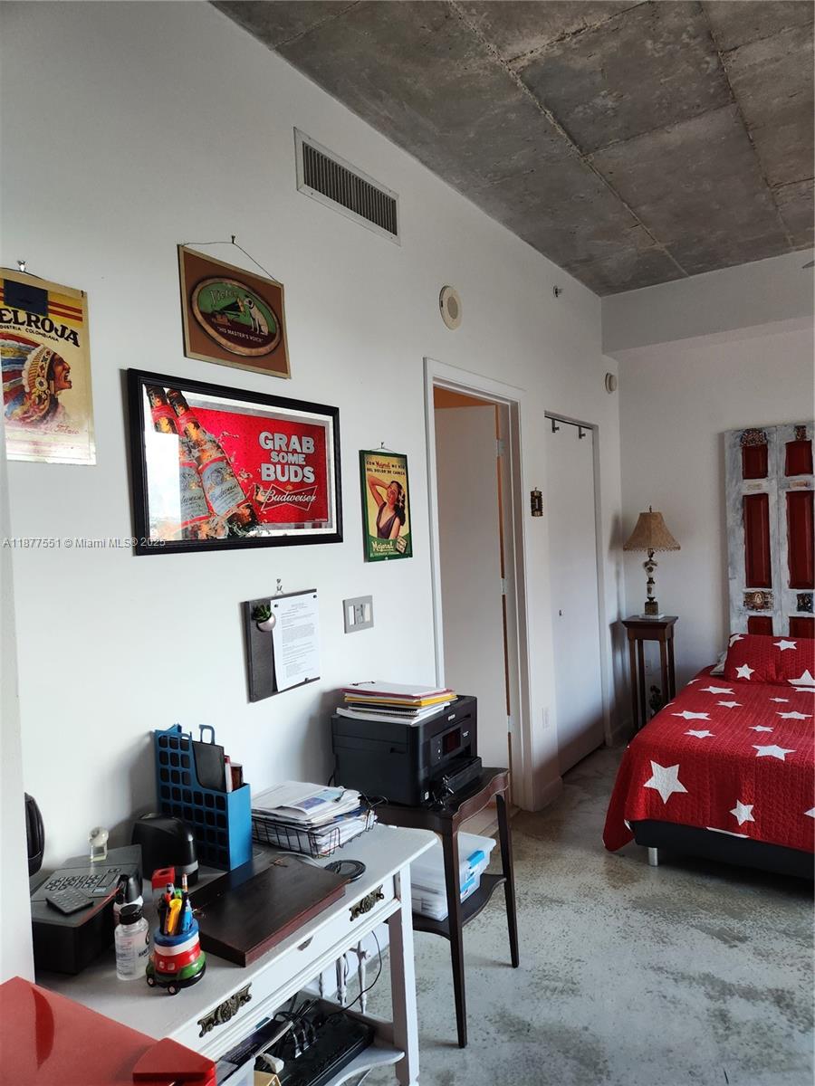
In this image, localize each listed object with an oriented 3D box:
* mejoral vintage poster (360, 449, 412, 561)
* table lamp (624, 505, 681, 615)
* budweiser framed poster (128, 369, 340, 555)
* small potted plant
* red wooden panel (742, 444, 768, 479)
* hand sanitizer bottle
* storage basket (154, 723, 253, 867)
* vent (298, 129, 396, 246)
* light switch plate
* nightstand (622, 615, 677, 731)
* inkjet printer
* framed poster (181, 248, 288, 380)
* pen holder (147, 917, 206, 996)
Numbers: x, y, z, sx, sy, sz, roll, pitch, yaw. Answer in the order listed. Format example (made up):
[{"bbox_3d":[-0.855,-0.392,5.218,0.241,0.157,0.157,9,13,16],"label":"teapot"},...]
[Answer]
[{"bbox_3d":[-0.082,-0.138,2.748,0.012,0.402,0.308,-2,1,33],"label":"mejoral vintage poster"},{"bbox_3d":[1.633,0.130,4.861,0.385,0.765,0.385,-2,1,33],"label":"table lamp"},{"bbox_3d":[-0.466,-0.215,2.162,0.021,0.465,0.832,0,2,33],"label":"budweiser framed poster"},{"bbox_3d":[-0.417,0.216,2.098,0.060,0.090,0.064,-3,1,0],"label":"small potted plant"},{"bbox_3d":[2.254,-0.525,4.677,0.150,0.208,0.020,-2,1,33],"label":"red wooden panel"},{"bbox_3d":[-0.497,0.722,1.310,0.057,0.113,0.057,-3,1,-9],"label":"hand sanitizer bottle"},{"bbox_3d":[-0.501,0.616,1.773,0.237,0.311,0.074,-2,1,31],"label":"storage basket"},{"bbox_3d":[-0.189,-1.266,2.603,0.020,0.204,0.611,-2,1,33],"label":"vent"},{"bbox_3d":[-0.166,0.253,2.563,0.010,0.115,0.162,-2,1,33],"label":"light switch plate"},{"bbox_3d":[1.675,0.934,4.933,0.310,0.826,0.330,-2,1,33],"label":"nightstand"},{"bbox_3d":[0.024,0.675,2.436,0.365,0.249,0.420,-2,1,31],"label":"inkjet printer"},{"bbox_3d":[-0.492,-0.659,2.109,0.014,0.298,0.410,-2,1,33],"label":"framed poster"},{"bbox_3d":[-0.403,0.730,1.282,0.073,0.082,0.090,-2,1,33],"label":"pen holder"}]

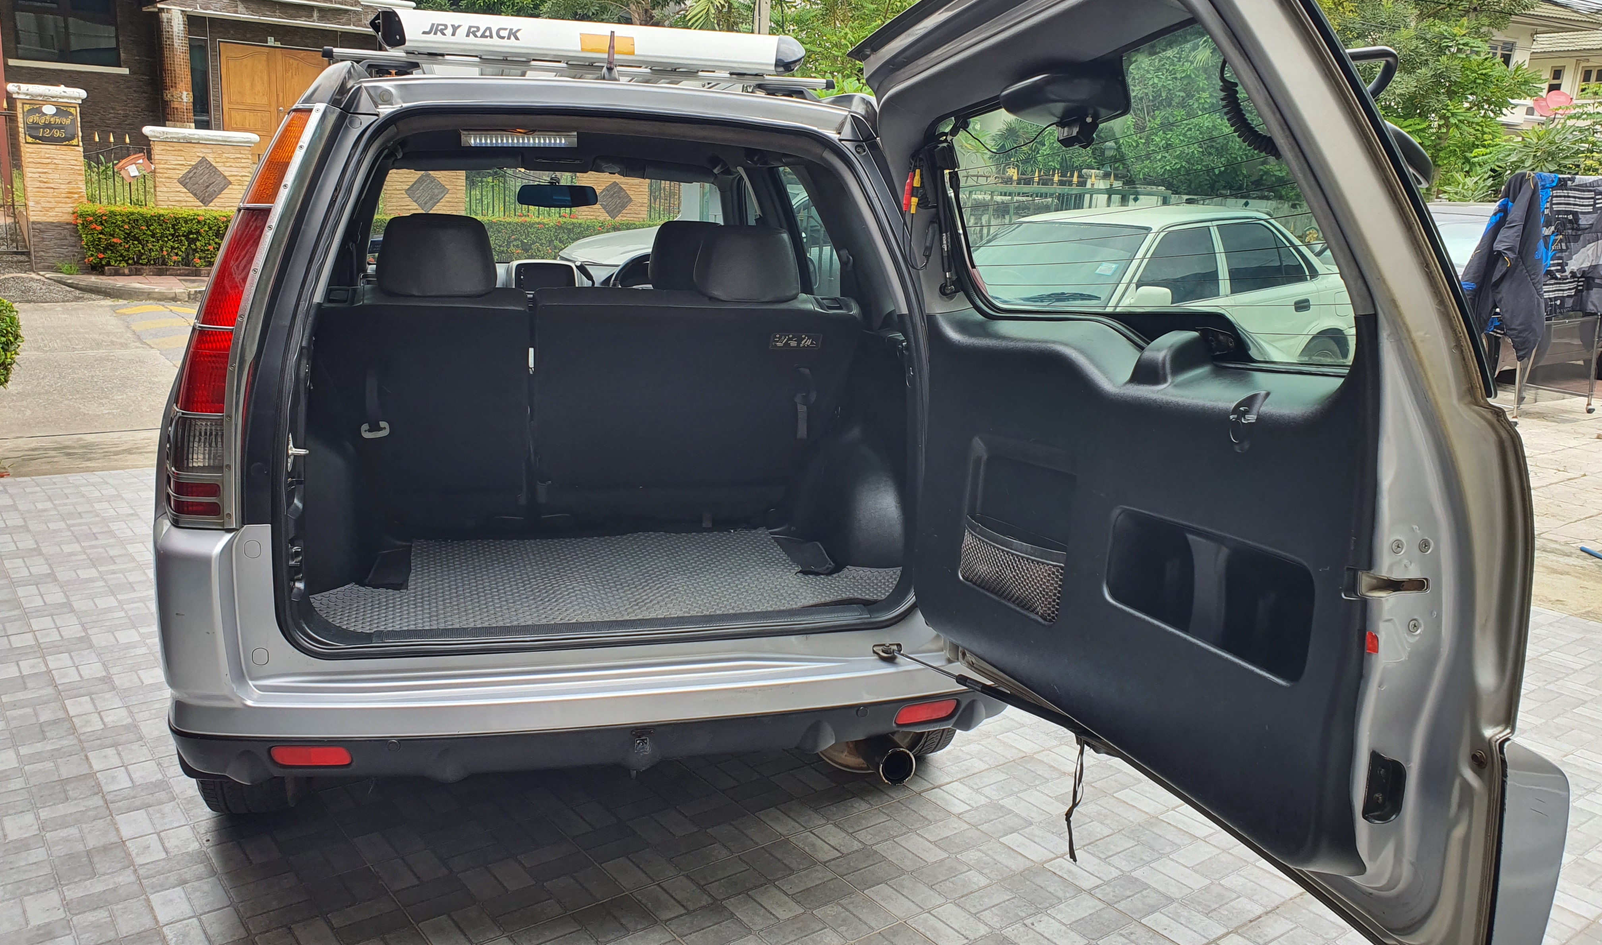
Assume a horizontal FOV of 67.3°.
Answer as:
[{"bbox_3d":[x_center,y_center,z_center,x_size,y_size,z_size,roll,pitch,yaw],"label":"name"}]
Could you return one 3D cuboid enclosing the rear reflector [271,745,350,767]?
[{"bbox_3d":[-0.872,0.503,2.145,0.150,0.037,0.024,1,11,0],"label":"rear reflector"}]

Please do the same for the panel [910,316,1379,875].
[{"bbox_3d":[0.512,0.082,1.919,0.100,0.660,1.000,-4,13,-25],"label":"panel"}]

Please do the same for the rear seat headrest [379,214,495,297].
[{"bbox_3d":[-0.861,-0.503,2.834,0.265,0.195,0.125,-1,20,-13],"label":"rear seat headrest"}]

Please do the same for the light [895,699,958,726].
[{"bbox_3d":[0.249,0.475,2.398,0.150,0.037,0.024,-4,13,-25],"label":"light"}]

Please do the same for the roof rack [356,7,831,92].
[{"bbox_3d":[-0.548,-1.035,3.152,1.080,0.160,1.100,-1,12,-13],"label":"roof rack"}]

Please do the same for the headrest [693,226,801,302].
[{"bbox_3d":[-0.140,-0.513,2.998,0.260,0.190,0.125,-1,20,-13],"label":"headrest"}]

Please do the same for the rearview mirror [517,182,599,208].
[{"bbox_3d":[-0.887,-1.011,4.387,0.295,0.077,0.035,-5,13,-26],"label":"rearview mirror"}]

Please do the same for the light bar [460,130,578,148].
[{"bbox_3d":[-0.576,-0.681,2.455,0.237,0.036,0.030,-1,24,-13],"label":"light bar"}]

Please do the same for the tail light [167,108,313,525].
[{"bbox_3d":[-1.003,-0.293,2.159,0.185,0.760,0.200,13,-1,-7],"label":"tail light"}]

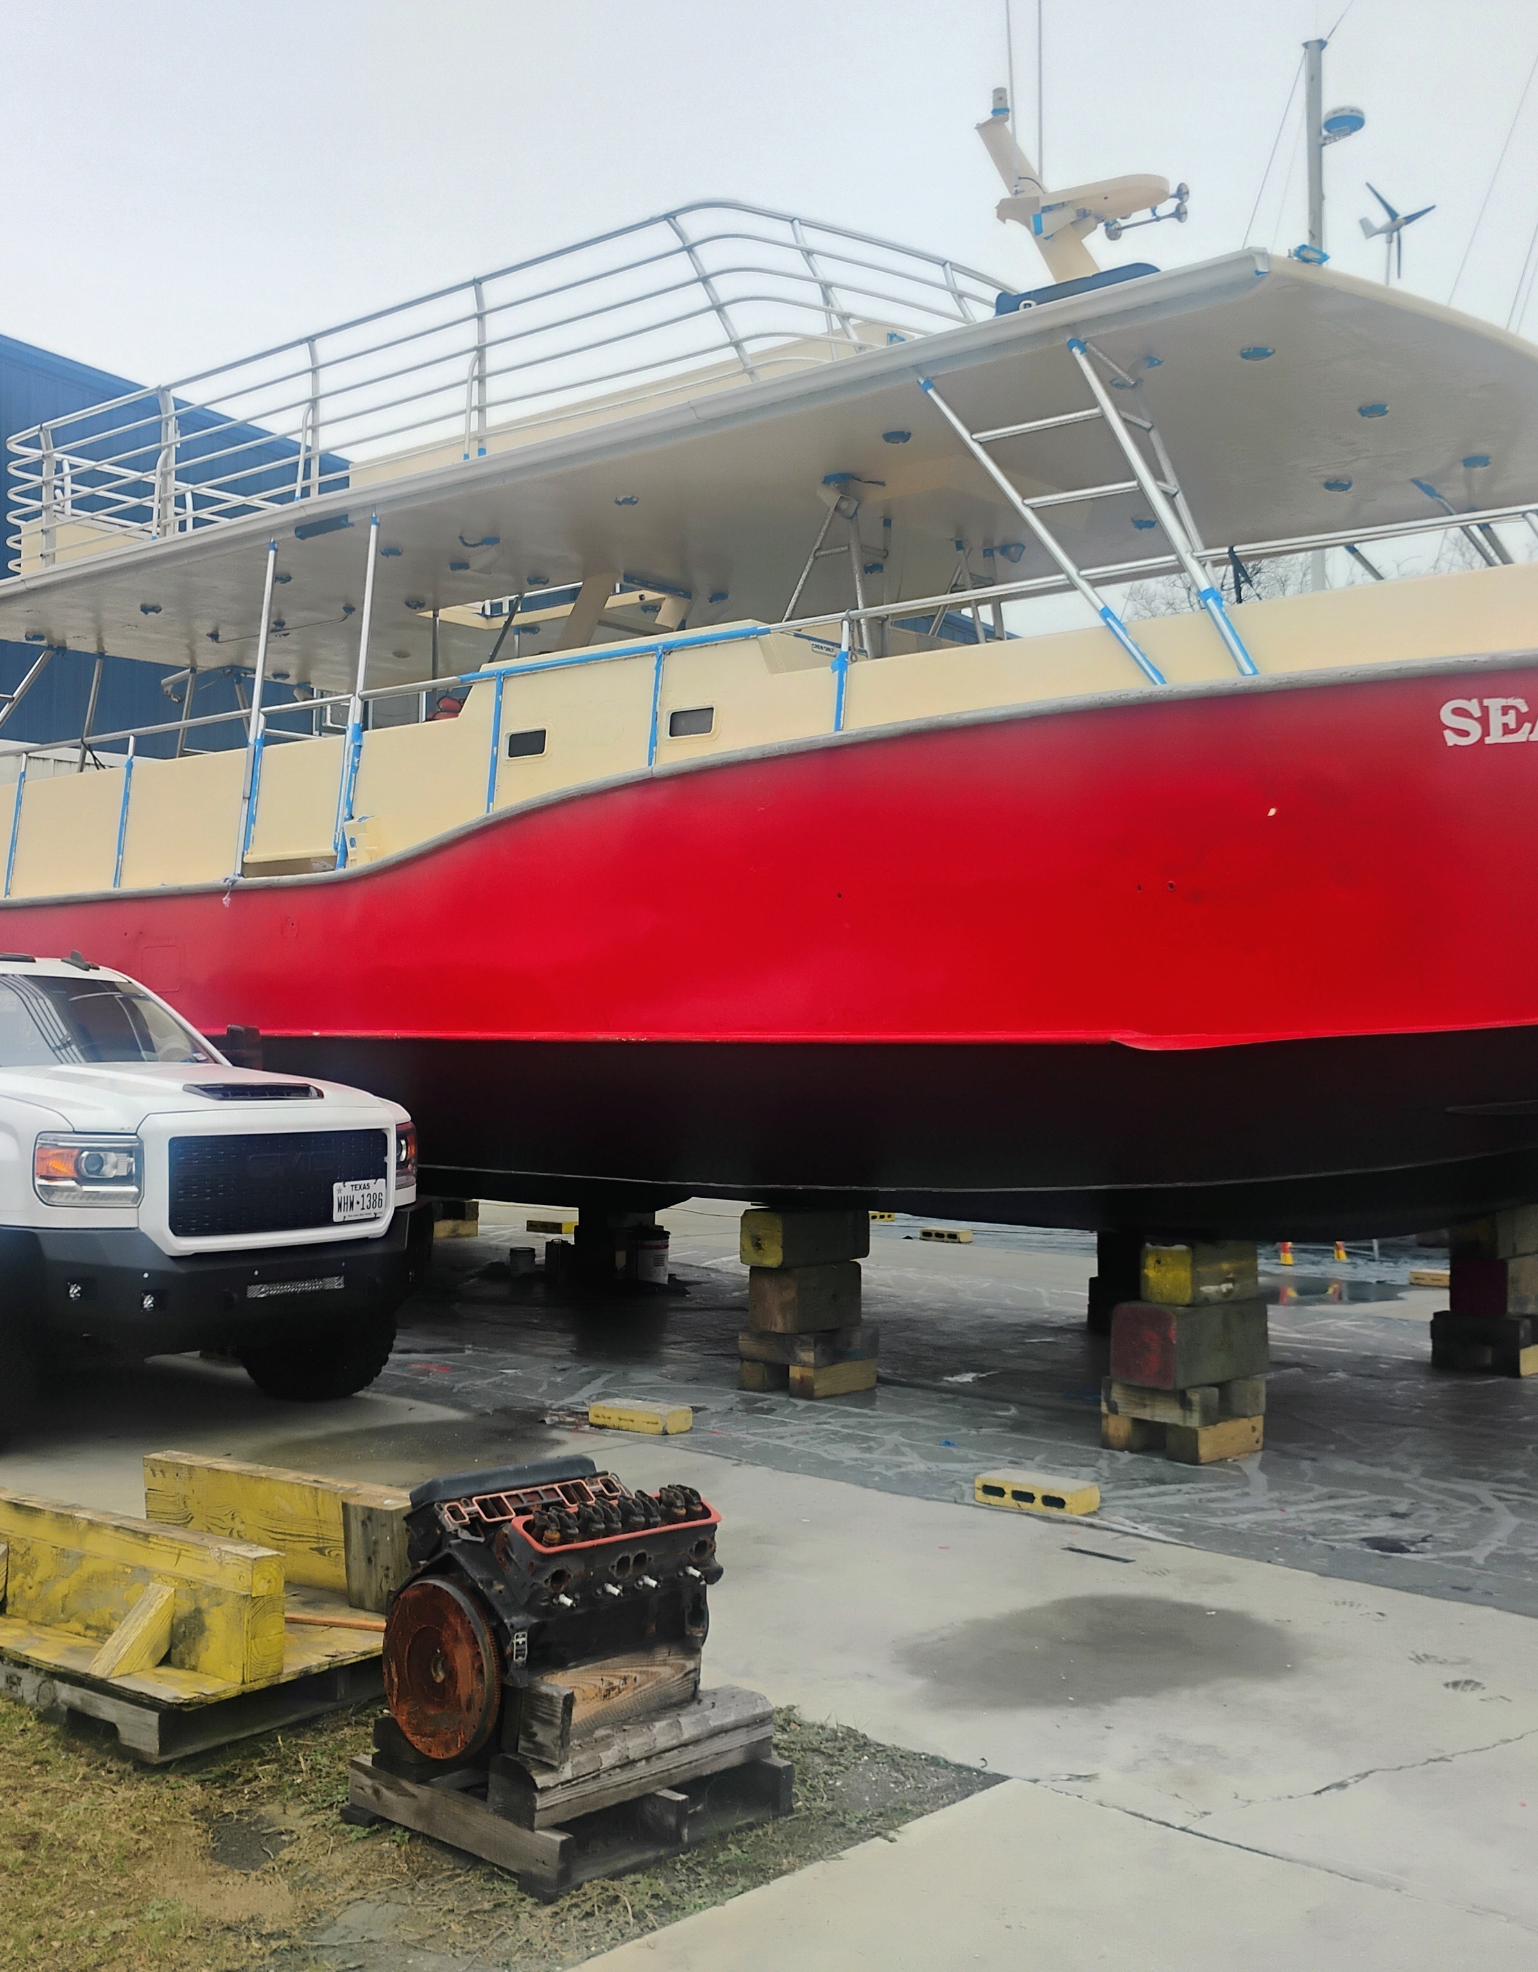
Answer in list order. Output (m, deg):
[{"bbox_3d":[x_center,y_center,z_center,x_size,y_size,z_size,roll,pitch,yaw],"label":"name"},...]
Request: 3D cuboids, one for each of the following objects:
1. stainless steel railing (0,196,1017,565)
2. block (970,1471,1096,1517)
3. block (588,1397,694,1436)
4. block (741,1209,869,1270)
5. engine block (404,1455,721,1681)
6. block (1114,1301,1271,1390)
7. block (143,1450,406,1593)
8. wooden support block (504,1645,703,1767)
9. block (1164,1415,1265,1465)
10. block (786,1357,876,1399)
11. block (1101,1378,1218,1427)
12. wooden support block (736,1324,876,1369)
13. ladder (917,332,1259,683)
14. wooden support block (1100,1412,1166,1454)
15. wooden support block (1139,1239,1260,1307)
[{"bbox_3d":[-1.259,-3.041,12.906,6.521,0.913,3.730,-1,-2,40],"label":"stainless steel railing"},{"bbox_3d":[0.962,1.816,7.607,0.397,0.090,0.193,-1,-2,36],"label":"block"},{"bbox_3d":[-0.551,1.851,9.117,0.397,0.090,0.193,-1,-2,33],"label":"block"},{"bbox_3d":[0.188,1.227,10.494,0.254,0.275,0.680,-1,-2,40],"label":"block"},{"bbox_3d":[-0.451,1.200,4.427,0.540,0.430,0.510,2,-2,-42],"label":"engine block"},{"bbox_3d":[1.756,1.477,8.882,0.570,0.308,0.325,2,-2,-41],"label":"block"},{"bbox_3d":[-1.306,1.494,5.826,1.150,0.268,0.100,-1,-2,36],"label":"block"},{"bbox_3d":[-0.314,1.405,4.223,0.170,0.160,0.420,-1,-2,41],"label":"wooden support block"},{"bbox_3d":[1.812,1.830,8.598,0.454,0.140,0.150,2,-2,-44],"label":"block"},{"bbox_3d":[0.310,1.862,10.088,0.147,0.140,0.471,-1,-2,41],"label":"block"},{"bbox_3d":[1.606,1.699,8.673,0.462,0.143,0.142,-1,-2,44],"label":"block"},{"bbox_3d":[0.196,1.720,10.166,0.460,0.138,0.460,-1,-2,42],"label":"wooden support block"},{"bbox_3d":[1.324,-1.897,8.417,0.250,1.800,0.657,3,-37,-50],"label":"ladder"},{"bbox_3d":[1.593,1.841,8.864,0.142,0.140,0.460,-1,-2,45],"label":"wooden support block"},{"bbox_3d":[1.825,1.206,8.965,0.470,0.240,0.247,2,-2,-44],"label":"wooden support block"}]

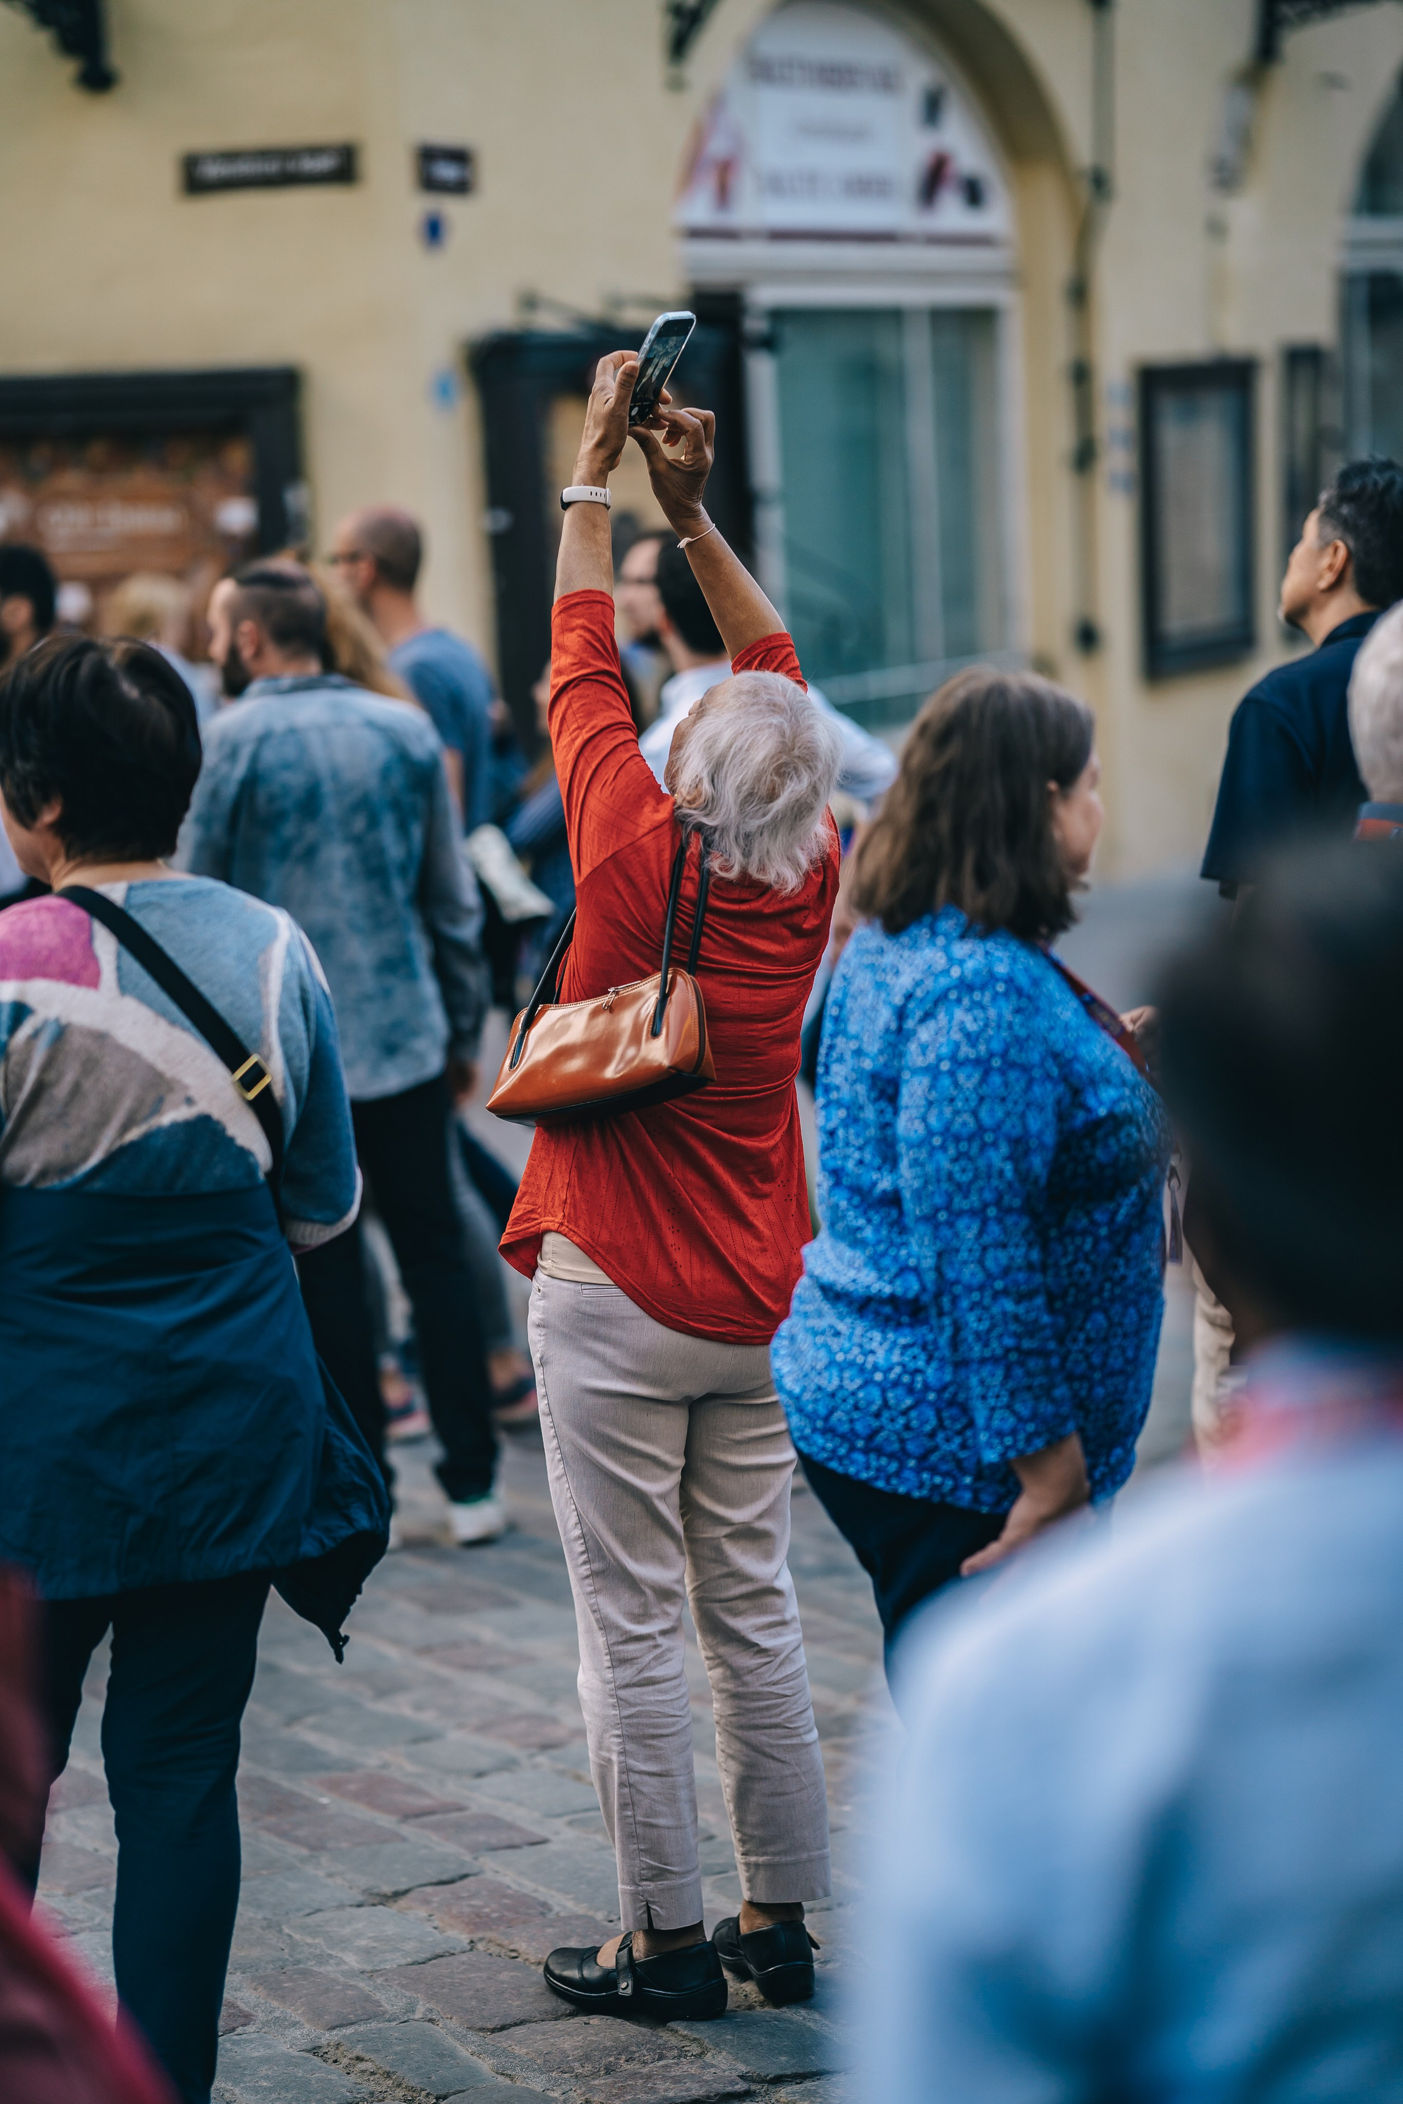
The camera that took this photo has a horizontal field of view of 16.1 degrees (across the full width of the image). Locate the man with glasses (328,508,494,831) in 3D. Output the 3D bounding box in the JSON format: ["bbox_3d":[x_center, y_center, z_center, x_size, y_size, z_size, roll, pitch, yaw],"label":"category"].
[{"bbox_3d":[-0.617,-0.274,10.900,0.360,1.820,0.500,2,6,37],"label":"man with glasses"}]

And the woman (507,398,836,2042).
[{"bbox_3d":[-0.037,0.166,5.900,0.430,1.965,0.470,-4,6,-30],"label":"woman"}]

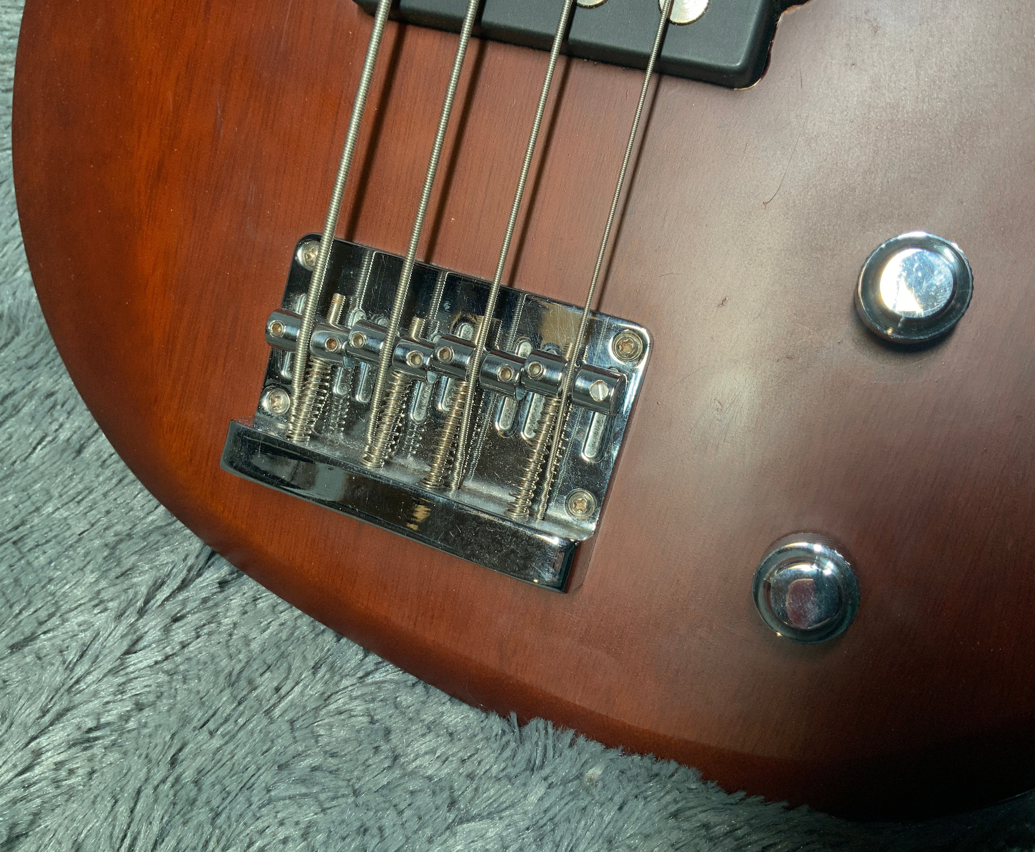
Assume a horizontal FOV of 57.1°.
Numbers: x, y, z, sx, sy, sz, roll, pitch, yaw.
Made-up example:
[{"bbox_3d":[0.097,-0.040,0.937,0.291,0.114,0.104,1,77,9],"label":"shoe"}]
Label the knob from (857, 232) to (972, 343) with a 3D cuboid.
[{"bbox_3d":[0.068,-0.024,0.164,0.018,0.017,0.018,1,93,18],"label":"knob"}]

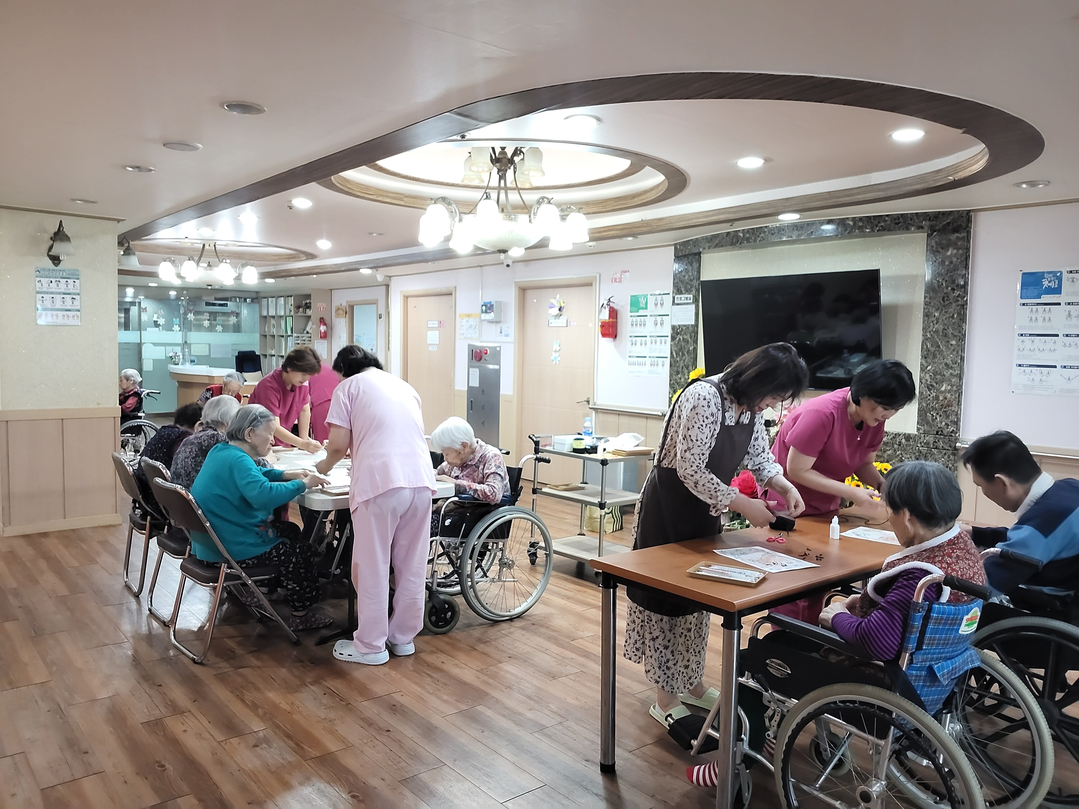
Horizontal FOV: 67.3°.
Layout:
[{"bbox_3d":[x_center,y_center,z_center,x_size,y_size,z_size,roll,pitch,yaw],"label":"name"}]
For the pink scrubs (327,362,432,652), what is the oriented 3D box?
[{"bbox_3d":[-0.726,0.483,3.810,0.500,1.280,0.500,-2,5,-42],"label":"pink scrubs"}]

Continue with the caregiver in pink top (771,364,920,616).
[{"bbox_3d":[1.411,0.491,3.803,0.680,1.440,0.520,4,5,38],"label":"caregiver in pink top"}]

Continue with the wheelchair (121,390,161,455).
[{"bbox_3d":[-4.541,0.311,8.647,1.020,0.900,0.640,-2,5,-39],"label":"wheelchair"}]

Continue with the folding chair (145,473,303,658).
[{"bbox_3d":[-1.492,0.748,3.865,0.540,0.800,0.460,-2,5,-41],"label":"folding chair"}]

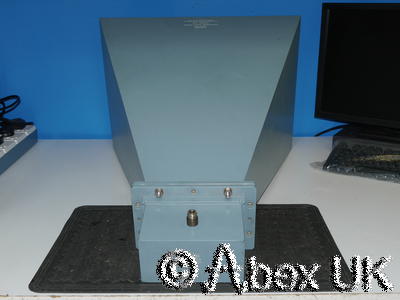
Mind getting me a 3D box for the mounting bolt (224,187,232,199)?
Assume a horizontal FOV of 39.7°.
[{"bbox_3d":[0.046,0.070,0.897,0.014,0.014,0.016,0,26,1],"label":"mounting bolt"}]

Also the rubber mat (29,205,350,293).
[{"bbox_3d":[-0.009,0.152,0.924,0.469,0.006,0.311,0,16,1],"label":"rubber mat"}]

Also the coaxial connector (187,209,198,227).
[{"bbox_3d":[-0.011,0.104,0.849,0.018,0.021,0.018,0,26,1],"label":"coaxial connector"}]

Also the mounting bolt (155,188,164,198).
[{"bbox_3d":[-0.066,0.071,0.901,0.014,0.014,0.015,0,26,1],"label":"mounting bolt"}]

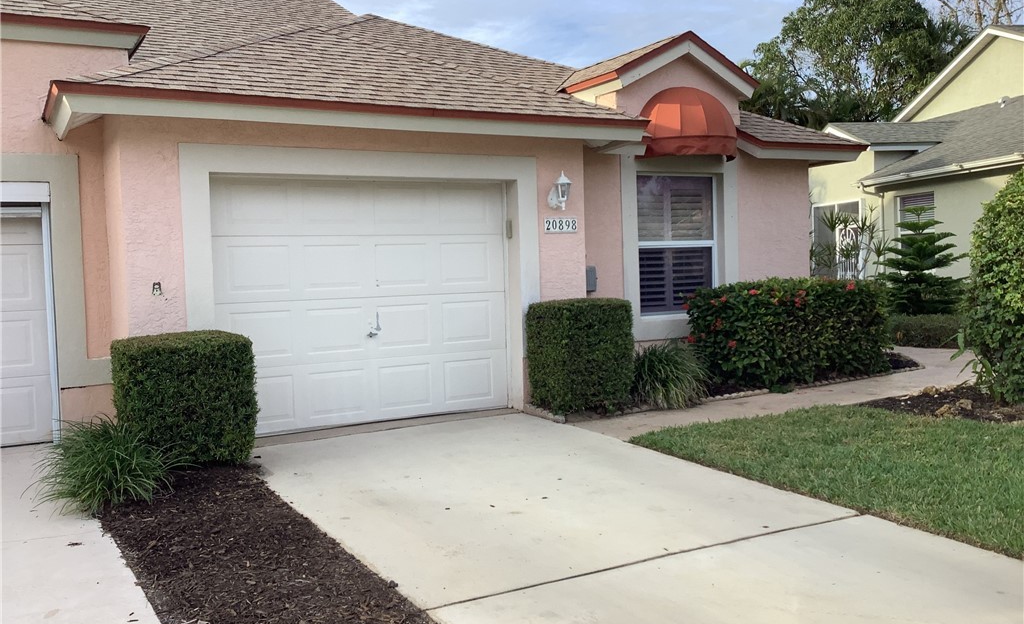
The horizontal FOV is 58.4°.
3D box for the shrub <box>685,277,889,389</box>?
[{"bbox_3d":[3.072,0.199,10.076,2.420,1.133,0.770,-3,3,-29],"label":"shrub"}]

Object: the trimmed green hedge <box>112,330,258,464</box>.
[{"bbox_3d":[-2.315,0.625,6.471,0.840,0.893,0.700,-3,3,-29],"label":"trimmed green hedge"}]

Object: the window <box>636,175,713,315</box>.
[{"bbox_3d":[1.846,-0.755,10.249,1.230,1.575,0.110,-3,3,-29],"label":"window"}]

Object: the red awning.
[{"bbox_3d":[1.994,-2.066,9.883,1.290,0.805,0.500,-3,3,-29],"label":"red awning"}]

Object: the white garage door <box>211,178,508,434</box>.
[{"bbox_3d":[-1.249,-0.102,7.961,2.688,2.137,0.050,-3,3,-29],"label":"white garage door"}]

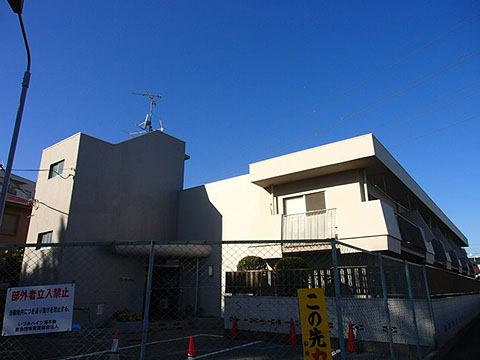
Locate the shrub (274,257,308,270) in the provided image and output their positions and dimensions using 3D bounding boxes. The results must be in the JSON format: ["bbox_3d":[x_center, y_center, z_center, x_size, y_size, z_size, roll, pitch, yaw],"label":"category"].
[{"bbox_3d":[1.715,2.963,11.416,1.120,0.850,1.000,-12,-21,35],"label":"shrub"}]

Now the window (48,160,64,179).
[{"bbox_3d":[-8.679,-0.479,16.425,1.360,0.750,0.150,-12,-21,35],"label":"window"}]

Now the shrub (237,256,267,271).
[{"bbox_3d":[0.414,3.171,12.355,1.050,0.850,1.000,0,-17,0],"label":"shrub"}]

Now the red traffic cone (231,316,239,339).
[{"bbox_3d":[-0.147,4.832,11.403,0.320,0.700,0.320,0,-17,-1],"label":"red traffic cone"}]

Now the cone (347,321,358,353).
[{"bbox_3d":[2.810,3.977,8.803,0.320,0.700,0.320,-5,-18,16],"label":"cone"}]

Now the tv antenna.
[{"bbox_3d":[-4.645,-3.383,17.504,1.450,2.050,0.950,4,-18,-13],"label":"tv antenna"}]

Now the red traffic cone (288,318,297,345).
[{"bbox_3d":[1.553,4.443,10.203,0.320,0.700,0.320,-2,-17,8],"label":"red traffic cone"}]

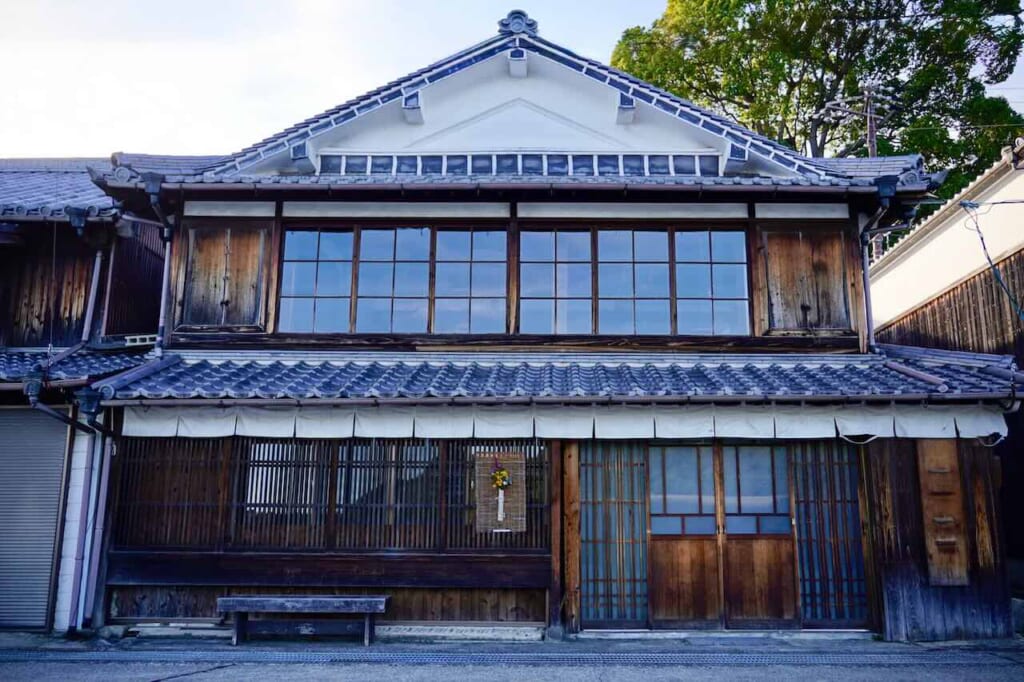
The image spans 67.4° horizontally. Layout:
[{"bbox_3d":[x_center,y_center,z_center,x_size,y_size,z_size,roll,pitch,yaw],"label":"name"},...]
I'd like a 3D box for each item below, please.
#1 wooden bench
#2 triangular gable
[{"bbox_3d":[-1.941,2.609,7.189,1.555,0.418,0.300,0,-11,0],"label":"wooden bench"},{"bbox_3d":[0.107,-2.954,9.774,8.003,2.275,0.850,0,-11,0],"label":"triangular gable"}]

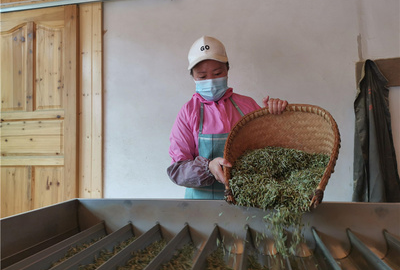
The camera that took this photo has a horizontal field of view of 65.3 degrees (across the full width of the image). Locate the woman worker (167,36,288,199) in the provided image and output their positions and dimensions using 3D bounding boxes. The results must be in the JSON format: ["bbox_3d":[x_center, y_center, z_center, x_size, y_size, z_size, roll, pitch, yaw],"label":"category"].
[{"bbox_3d":[0.100,0.355,1.390,0.520,1.590,0.480,0,-1,-5],"label":"woman worker"}]

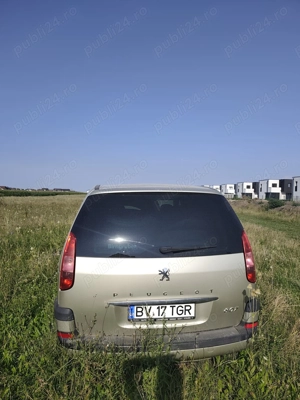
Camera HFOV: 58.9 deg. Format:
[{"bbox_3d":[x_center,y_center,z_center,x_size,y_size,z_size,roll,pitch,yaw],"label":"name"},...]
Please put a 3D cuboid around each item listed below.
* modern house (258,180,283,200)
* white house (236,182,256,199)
[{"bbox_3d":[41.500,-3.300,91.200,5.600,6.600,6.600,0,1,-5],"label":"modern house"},{"bbox_3d":[39.850,-3.650,109.600,5.600,6.600,6.600,0,1,-5],"label":"white house"}]

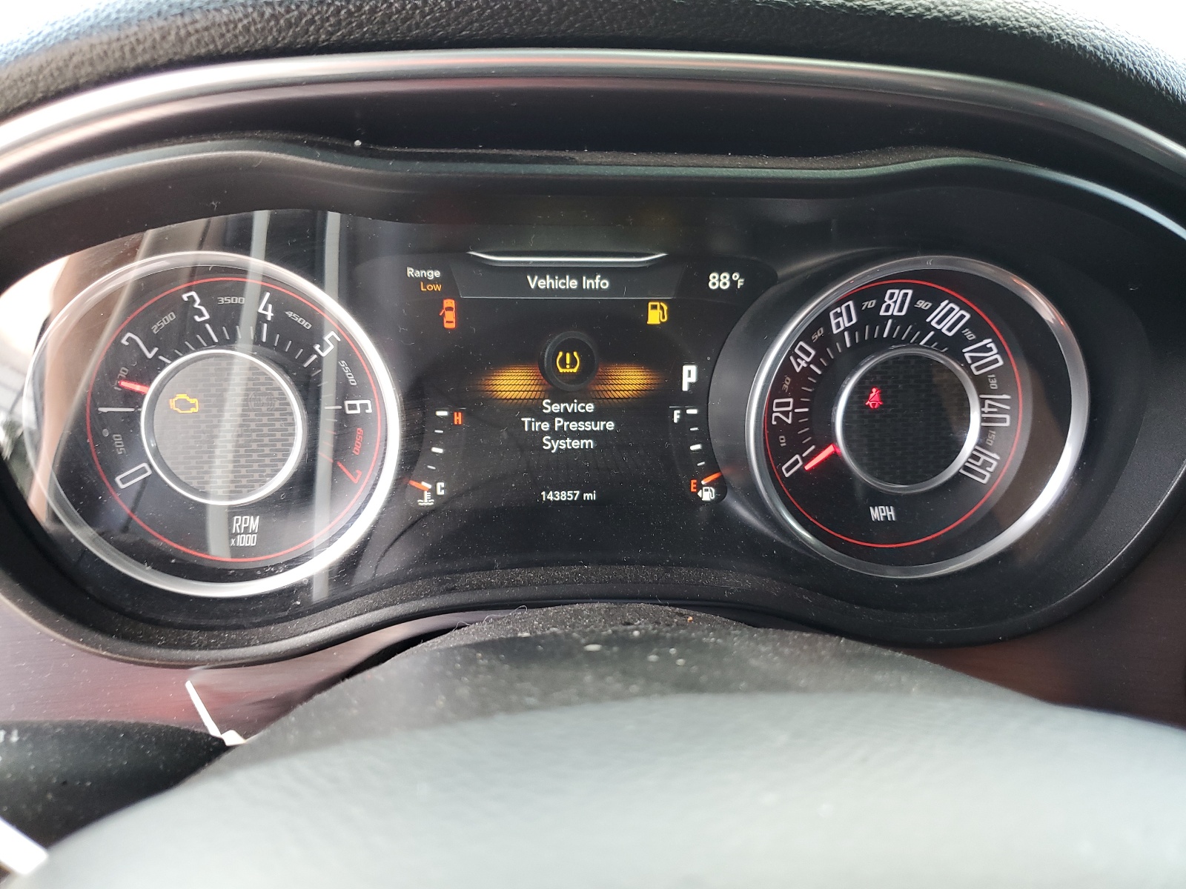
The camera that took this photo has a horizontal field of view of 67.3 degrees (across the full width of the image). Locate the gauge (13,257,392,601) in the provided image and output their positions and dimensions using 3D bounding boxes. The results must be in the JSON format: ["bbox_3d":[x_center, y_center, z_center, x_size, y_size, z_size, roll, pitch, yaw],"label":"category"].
[{"bbox_3d":[-0.125,-0.006,0.304,0.119,0.119,0.020,-2,12,-8],"label":"gauge"}]

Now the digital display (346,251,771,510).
[{"bbox_3d":[-0.010,-0.023,0.329,0.153,0.094,0.010,-1,7,-5],"label":"digital display"}]

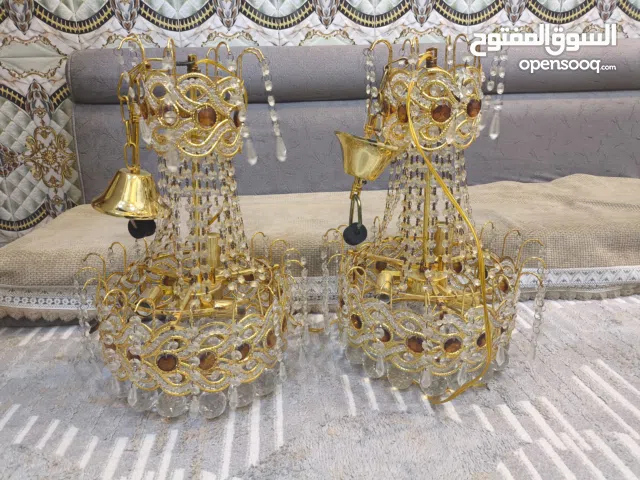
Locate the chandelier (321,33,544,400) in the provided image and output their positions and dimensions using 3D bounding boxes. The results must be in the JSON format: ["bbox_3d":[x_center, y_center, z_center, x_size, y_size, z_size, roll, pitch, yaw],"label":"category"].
[{"bbox_3d":[0.186,-0.050,0.799,0.380,0.550,0.380,-3,20,0],"label":"chandelier"}]

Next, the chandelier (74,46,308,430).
[{"bbox_3d":[-0.203,-0.035,0.756,0.380,0.550,0.380,2,18,0],"label":"chandelier"}]

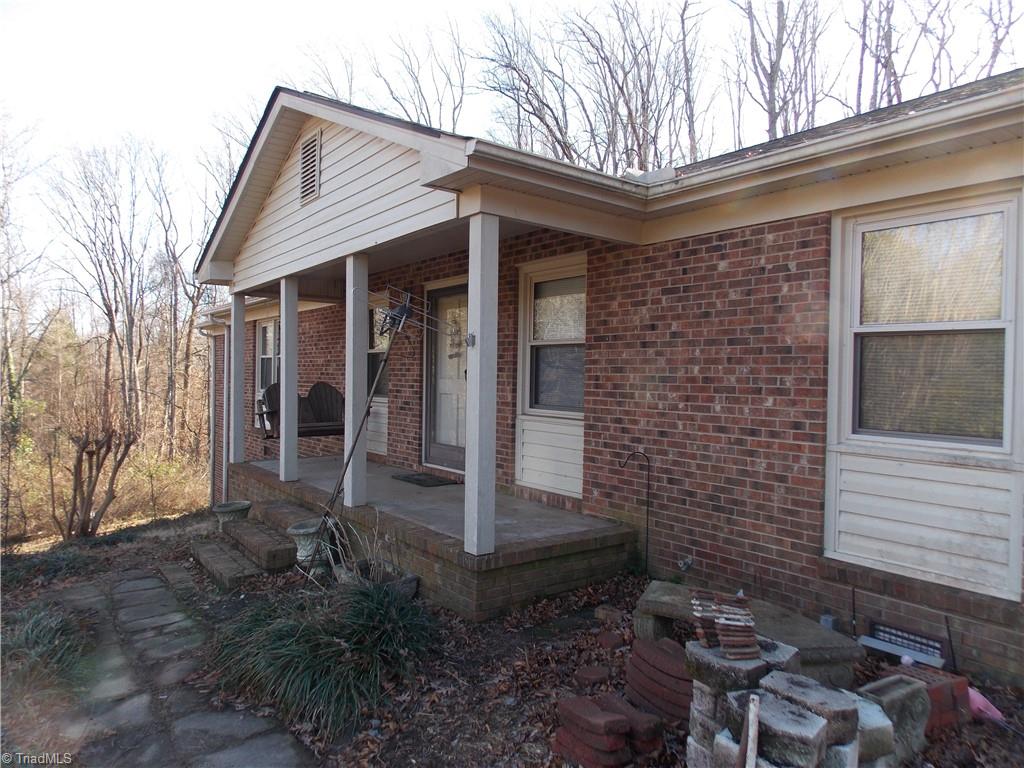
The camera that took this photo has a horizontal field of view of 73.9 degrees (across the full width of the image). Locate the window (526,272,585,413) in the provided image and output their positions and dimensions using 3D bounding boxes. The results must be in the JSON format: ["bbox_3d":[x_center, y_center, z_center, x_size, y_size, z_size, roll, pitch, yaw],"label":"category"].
[{"bbox_3d":[0.389,-0.377,6.388,0.089,1.290,0.804,0,1,-37],"label":"window"}]

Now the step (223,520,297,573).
[{"bbox_3d":[-2.462,1.533,6.597,0.328,0.189,1.251,0,1,-37],"label":"step"}]

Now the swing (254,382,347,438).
[{"bbox_3d":[-2.744,0.331,9.101,1.271,0.705,0.655,0,1,-37],"label":"swing"}]

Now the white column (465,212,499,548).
[{"bbox_3d":[-0.190,0.009,4.555,0.142,2.233,0.142,0,1,-37],"label":"white column"}]

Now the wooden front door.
[{"bbox_3d":[-0.724,-0.074,7.833,0.079,2.095,0.963,0,1,-37],"label":"wooden front door"}]

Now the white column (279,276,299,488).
[{"bbox_3d":[-2.490,-0.037,7.599,0.142,2.233,0.142,0,1,-37],"label":"white column"}]

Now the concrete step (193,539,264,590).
[{"bbox_3d":[-2.725,1.694,6.468,0.318,0.139,1.439,0,1,-37],"label":"concrete step"}]

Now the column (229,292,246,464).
[{"bbox_3d":[-3.665,-0.062,9.118,0.142,2.233,0.142,0,1,-37],"label":"column"}]

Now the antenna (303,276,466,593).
[{"bbox_3d":[-1.341,0.445,5.868,1.042,2.601,0.496,20,-7,-23],"label":"antenna"}]

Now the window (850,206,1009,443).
[{"bbox_3d":[2.297,-0.314,3.819,0.089,1.271,0.804,0,1,-37],"label":"window"}]

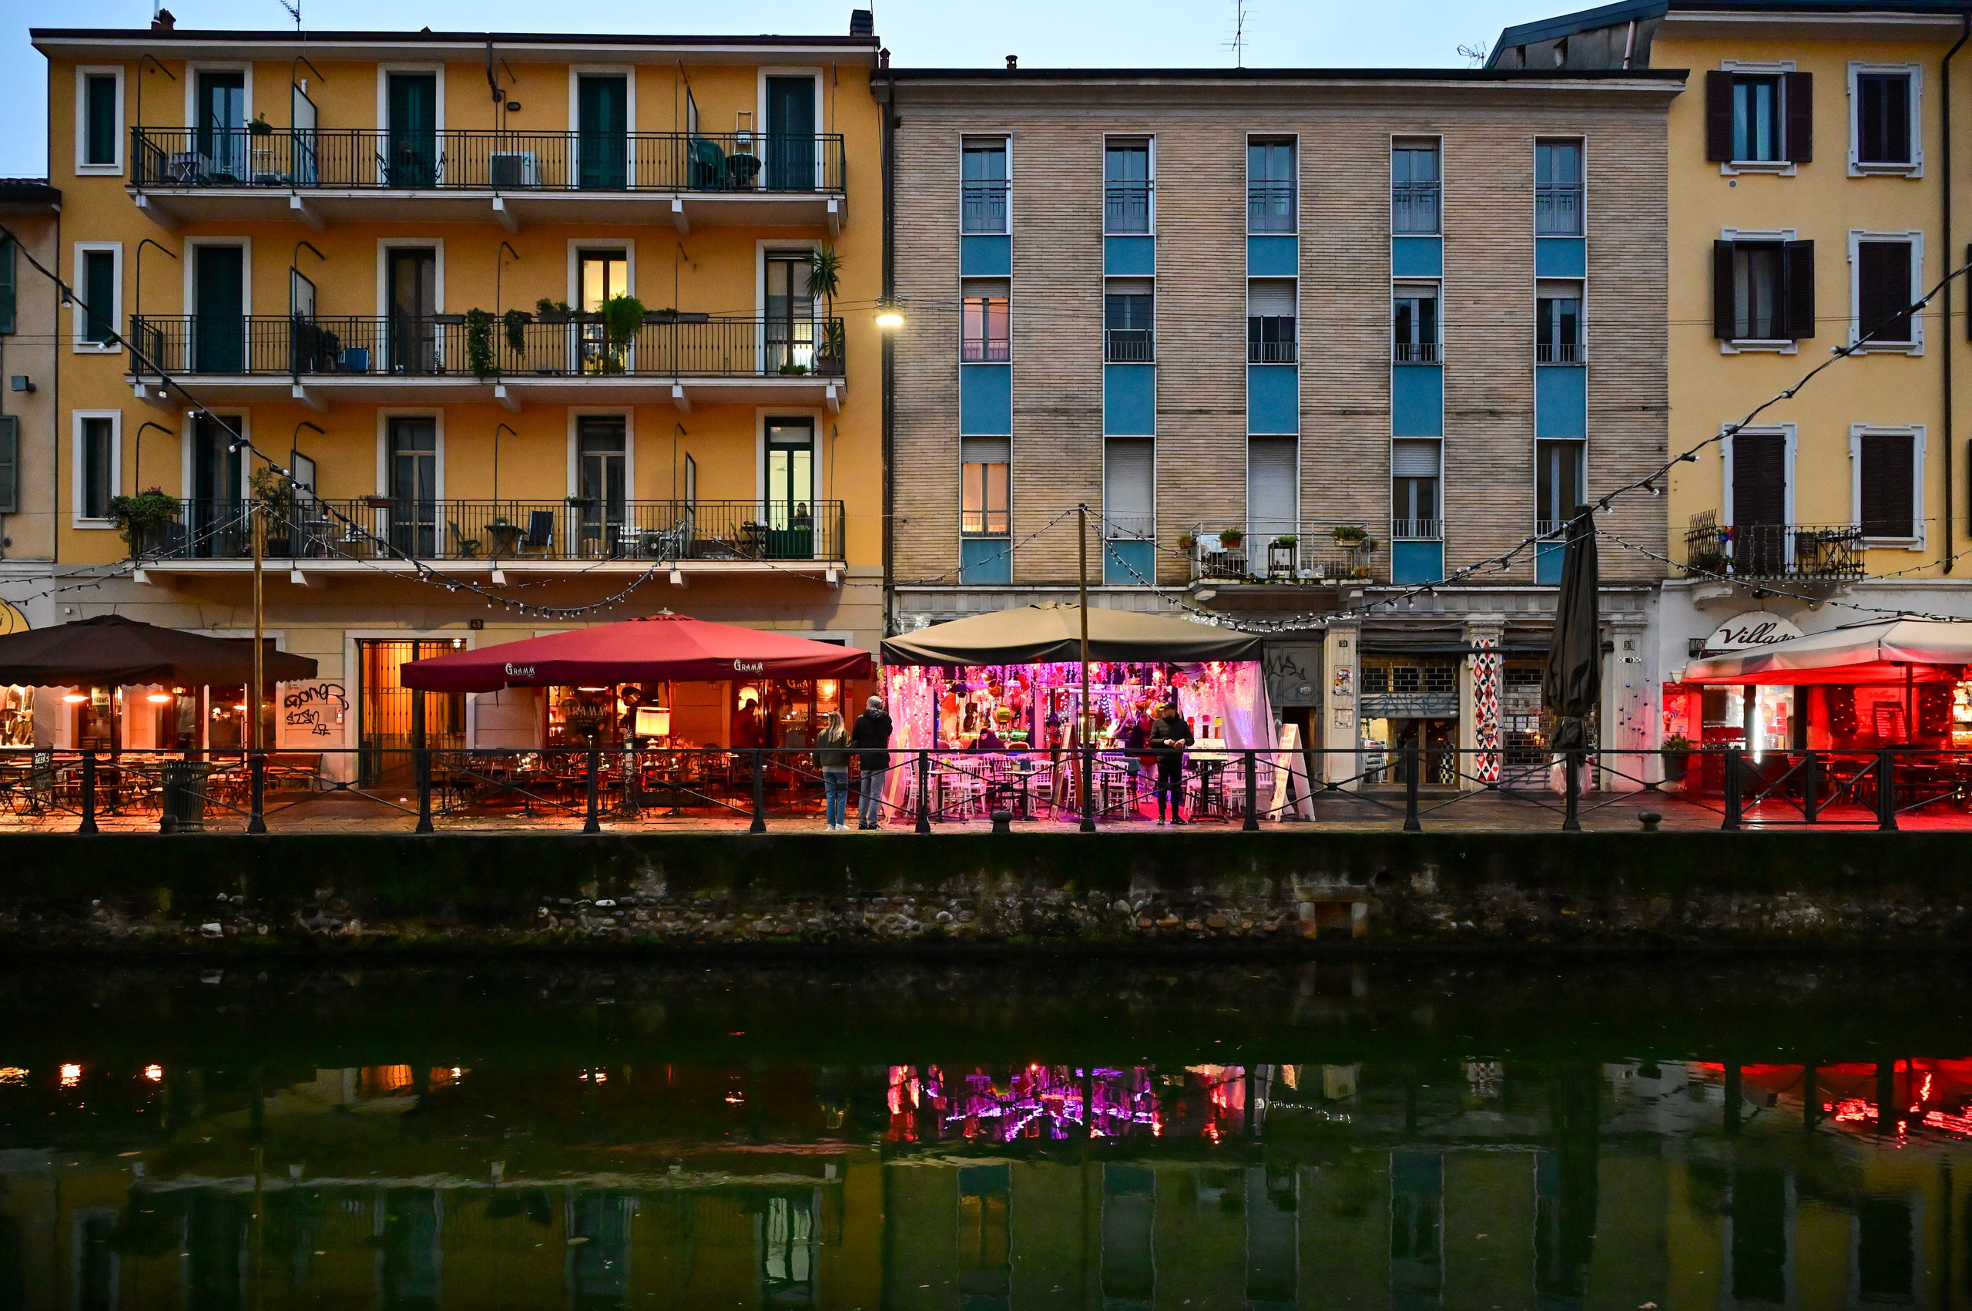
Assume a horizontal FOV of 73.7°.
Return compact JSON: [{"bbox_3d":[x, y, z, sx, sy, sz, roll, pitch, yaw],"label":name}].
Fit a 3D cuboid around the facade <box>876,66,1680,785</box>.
[{"bbox_3d":[5.068,-3.997,27.991,13.700,12.850,11.500,0,-1,0],"label":"facade"}]

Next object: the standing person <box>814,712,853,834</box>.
[{"bbox_3d":[-2.019,1.523,17.386,0.480,1.571,0.360,0,-1,5],"label":"standing person"}]

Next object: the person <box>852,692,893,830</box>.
[{"bbox_3d":[-1.499,1.417,17.387,0.560,1.783,0.400,0,-1,8],"label":"person"}]

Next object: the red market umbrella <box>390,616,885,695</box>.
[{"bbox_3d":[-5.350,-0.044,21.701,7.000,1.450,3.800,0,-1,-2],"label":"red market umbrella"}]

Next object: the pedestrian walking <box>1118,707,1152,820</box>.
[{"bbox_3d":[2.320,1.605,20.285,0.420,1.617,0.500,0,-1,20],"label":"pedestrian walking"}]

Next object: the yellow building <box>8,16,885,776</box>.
[{"bbox_3d":[-9.494,-4.415,28.644,15.100,13.800,12.000,0,-1,-1],"label":"yellow building"}]

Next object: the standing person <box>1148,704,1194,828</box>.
[{"bbox_3d":[2.570,1.492,18.186,0.580,1.684,0.420,0,-1,7],"label":"standing person"}]

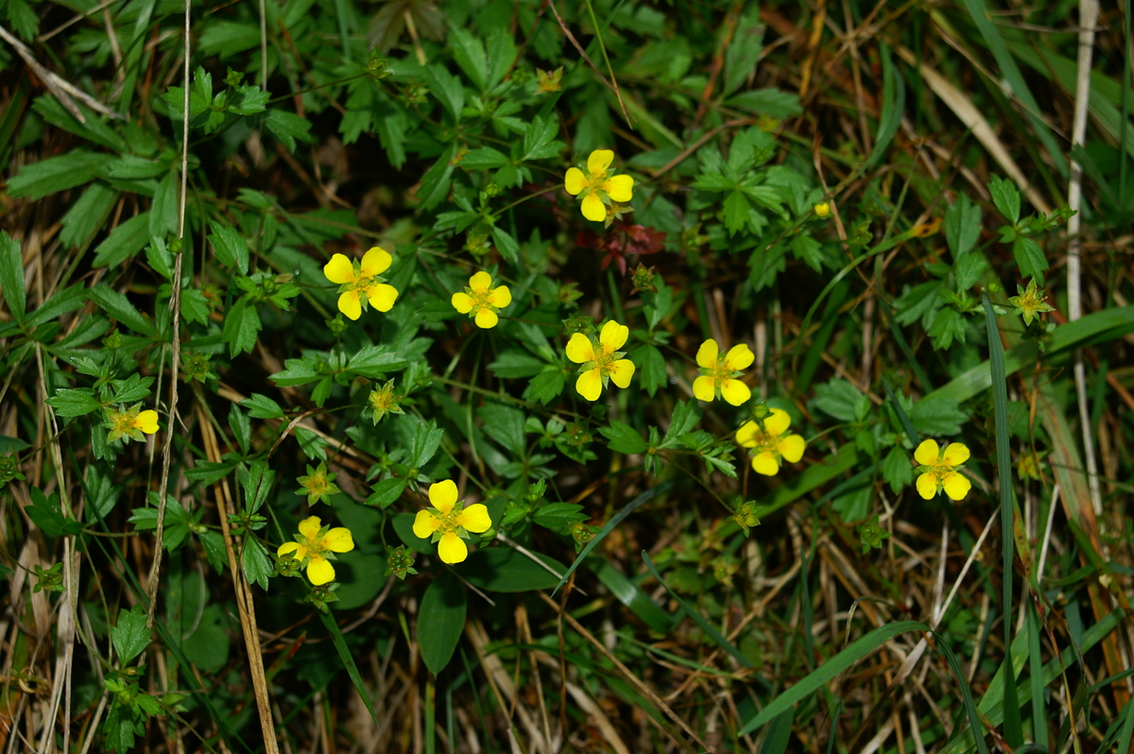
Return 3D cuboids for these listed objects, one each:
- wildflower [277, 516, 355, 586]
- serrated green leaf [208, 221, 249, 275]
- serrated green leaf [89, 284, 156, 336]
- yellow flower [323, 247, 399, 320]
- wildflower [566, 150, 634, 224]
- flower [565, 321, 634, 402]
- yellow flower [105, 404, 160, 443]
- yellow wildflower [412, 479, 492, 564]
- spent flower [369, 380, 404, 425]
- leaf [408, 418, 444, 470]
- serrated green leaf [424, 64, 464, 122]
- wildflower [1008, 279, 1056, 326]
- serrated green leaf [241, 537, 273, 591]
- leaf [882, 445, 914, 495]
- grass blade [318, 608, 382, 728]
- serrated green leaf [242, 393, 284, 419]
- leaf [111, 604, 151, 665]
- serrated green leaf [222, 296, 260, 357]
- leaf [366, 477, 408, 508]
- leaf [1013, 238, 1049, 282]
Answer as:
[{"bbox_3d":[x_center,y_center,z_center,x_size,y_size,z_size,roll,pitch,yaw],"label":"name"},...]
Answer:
[{"bbox_3d":[-0.037,0.026,0.561,0.011,0.004,0.011,0,72,0],"label":"wildflower"},{"bbox_3d":[-0.052,-0.020,0.587,0.006,0.003,0.010,-27,72,-10],"label":"serrated green leaf"},{"bbox_3d":[-0.061,-0.009,0.522,0.012,0.002,0.003,37,70,16],"label":"serrated green leaf"},{"bbox_3d":[-0.028,-0.013,0.508,0.010,0.004,0.010,0,72,0],"label":"yellow flower"},{"bbox_3d":[0.005,-0.029,0.568,0.011,0.004,0.011,0,76,0],"label":"wildflower"},{"bbox_3d":[0.005,-0.002,0.550,0.010,0.004,0.012,0,76,0],"label":"flower"},{"bbox_3d":[-0.064,0.007,0.553,0.008,0.004,0.006,0,76,0],"label":"yellow flower"},{"bbox_3d":[-0.015,0.019,0.498,0.010,0.004,0.012,0,76,0],"label":"yellow wildflower"},{"bbox_3d":[-0.024,0.003,0.506,0.005,0.004,0.006,2,69,-5],"label":"spent flower"},{"bbox_3d":[-0.019,0.009,0.508,0.004,0.002,0.008,21,67,9],"label":"leaf"},{"bbox_3d":[-0.018,-0.040,0.532,0.004,0.002,0.010,-27,68,-12],"label":"serrated green leaf"},{"bbox_3d":[0.071,-0.011,0.574,0.007,0.004,0.007,0,77,0],"label":"wildflower"},{"bbox_3d":[-0.045,0.027,0.547,0.005,0.003,0.009,-17,68,-7],"label":"serrated green leaf"},{"bbox_3d":[0.050,0.014,0.575,0.005,0.003,0.008,-3,70,-1],"label":"leaf"},{"bbox_3d":[-0.033,0.044,0.577,0.002,0.003,0.021,-27,72,-10],"label":"grass blade"},{"bbox_3d":[-0.041,0.004,0.512,0.006,0.002,0.003,24,67,11],"label":"serrated green leaf"},{"bbox_3d":[-0.065,0.038,0.564,0.006,0.003,0.009,9,70,3],"label":"leaf"},{"bbox_3d":[-0.048,-0.007,0.560,0.005,0.003,0.009,10,67,4],"label":"serrated green leaf"},{"bbox_3d":[-0.028,0.018,0.574,0.008,0.003,0.004,-31,73,-11],"label":"leaf"},{"bbox_3d":[0.063,-0.016,0.515,0.004,0.002,0.007,-25,69,-14],"label":"leaf"}]

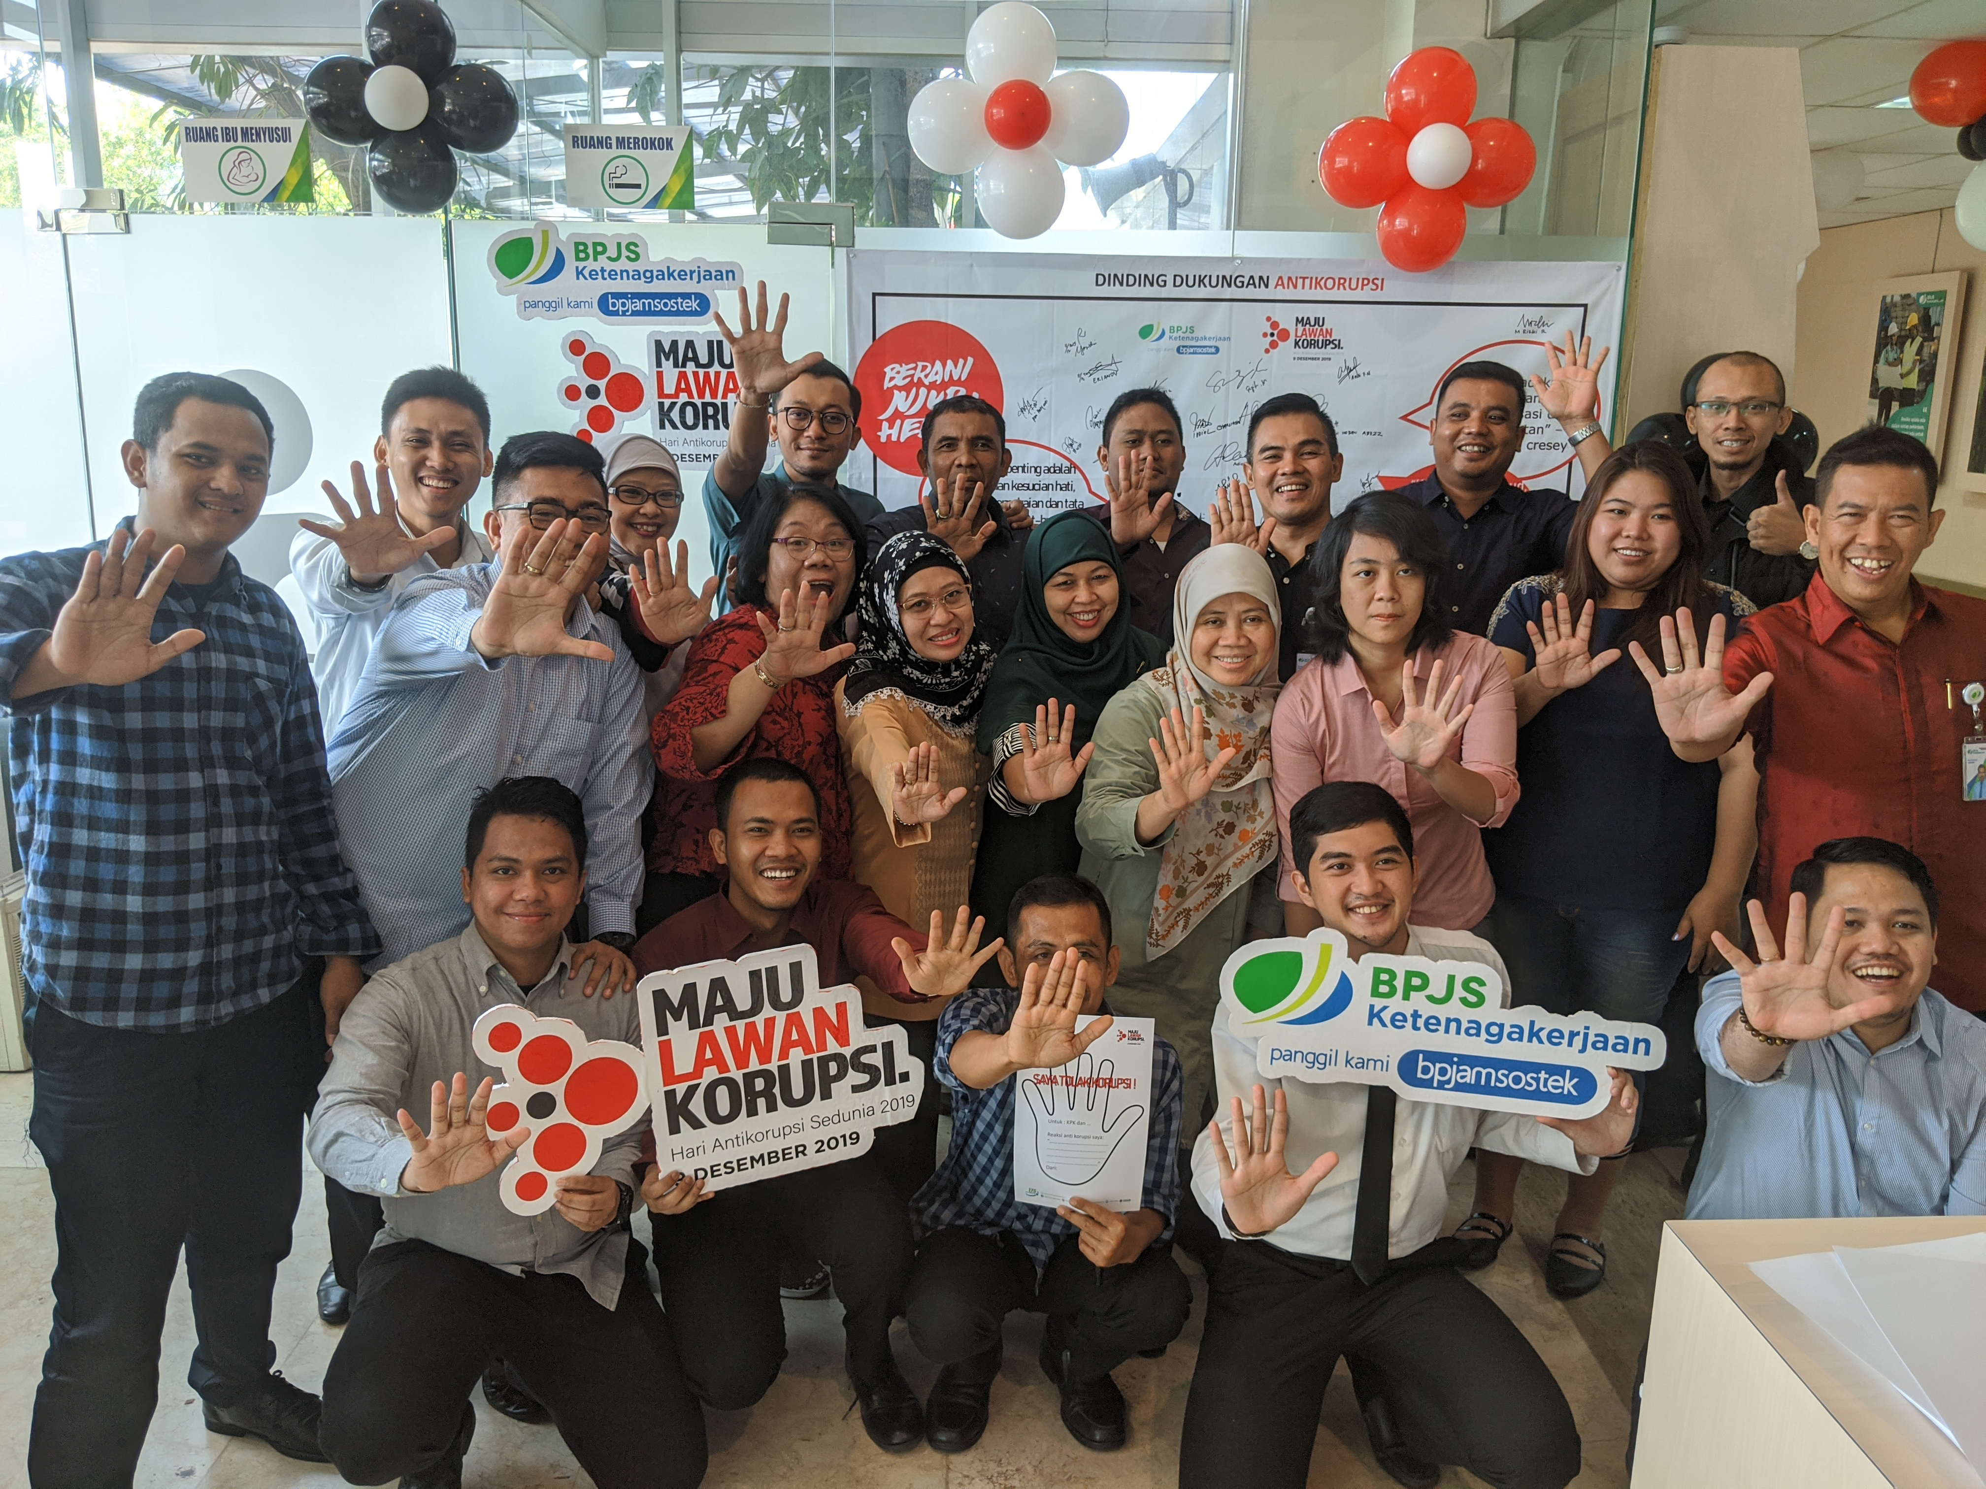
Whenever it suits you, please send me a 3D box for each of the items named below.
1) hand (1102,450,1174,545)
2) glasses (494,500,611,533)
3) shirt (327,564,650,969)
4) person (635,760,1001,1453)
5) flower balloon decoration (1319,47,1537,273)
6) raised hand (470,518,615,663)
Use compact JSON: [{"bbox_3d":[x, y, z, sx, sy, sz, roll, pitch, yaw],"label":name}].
[{"bbox_3d":[0.268,-0.454,2.860,0.130,0.180,0.080,0,13,-3],"label":"hand"},{"bbox_3d":[-0.650,-0.332,2.280,0.142,0.047,0.140,-5,15,-36],"label":"glasses"},{"bbox_3d":[-0.770,0.068,2.354,0.480,0.690,0.480,-7,15,-30],"label":"shirt"},{"bbox_3d":[-0.280,0.576,2.494,0.560,1.110,0.720,-1,12,-8],"label":"person"},{"bbox_3d":[1.010,-1.358,3.600,0.500,0.520,0.270,1,12,0],"label":"flower balloon decoration"},{"bbox_3d":[-0.569,-0.195,1.960,0.178,0.188,0.070,20,7,-10],"label":"raised hand"}]

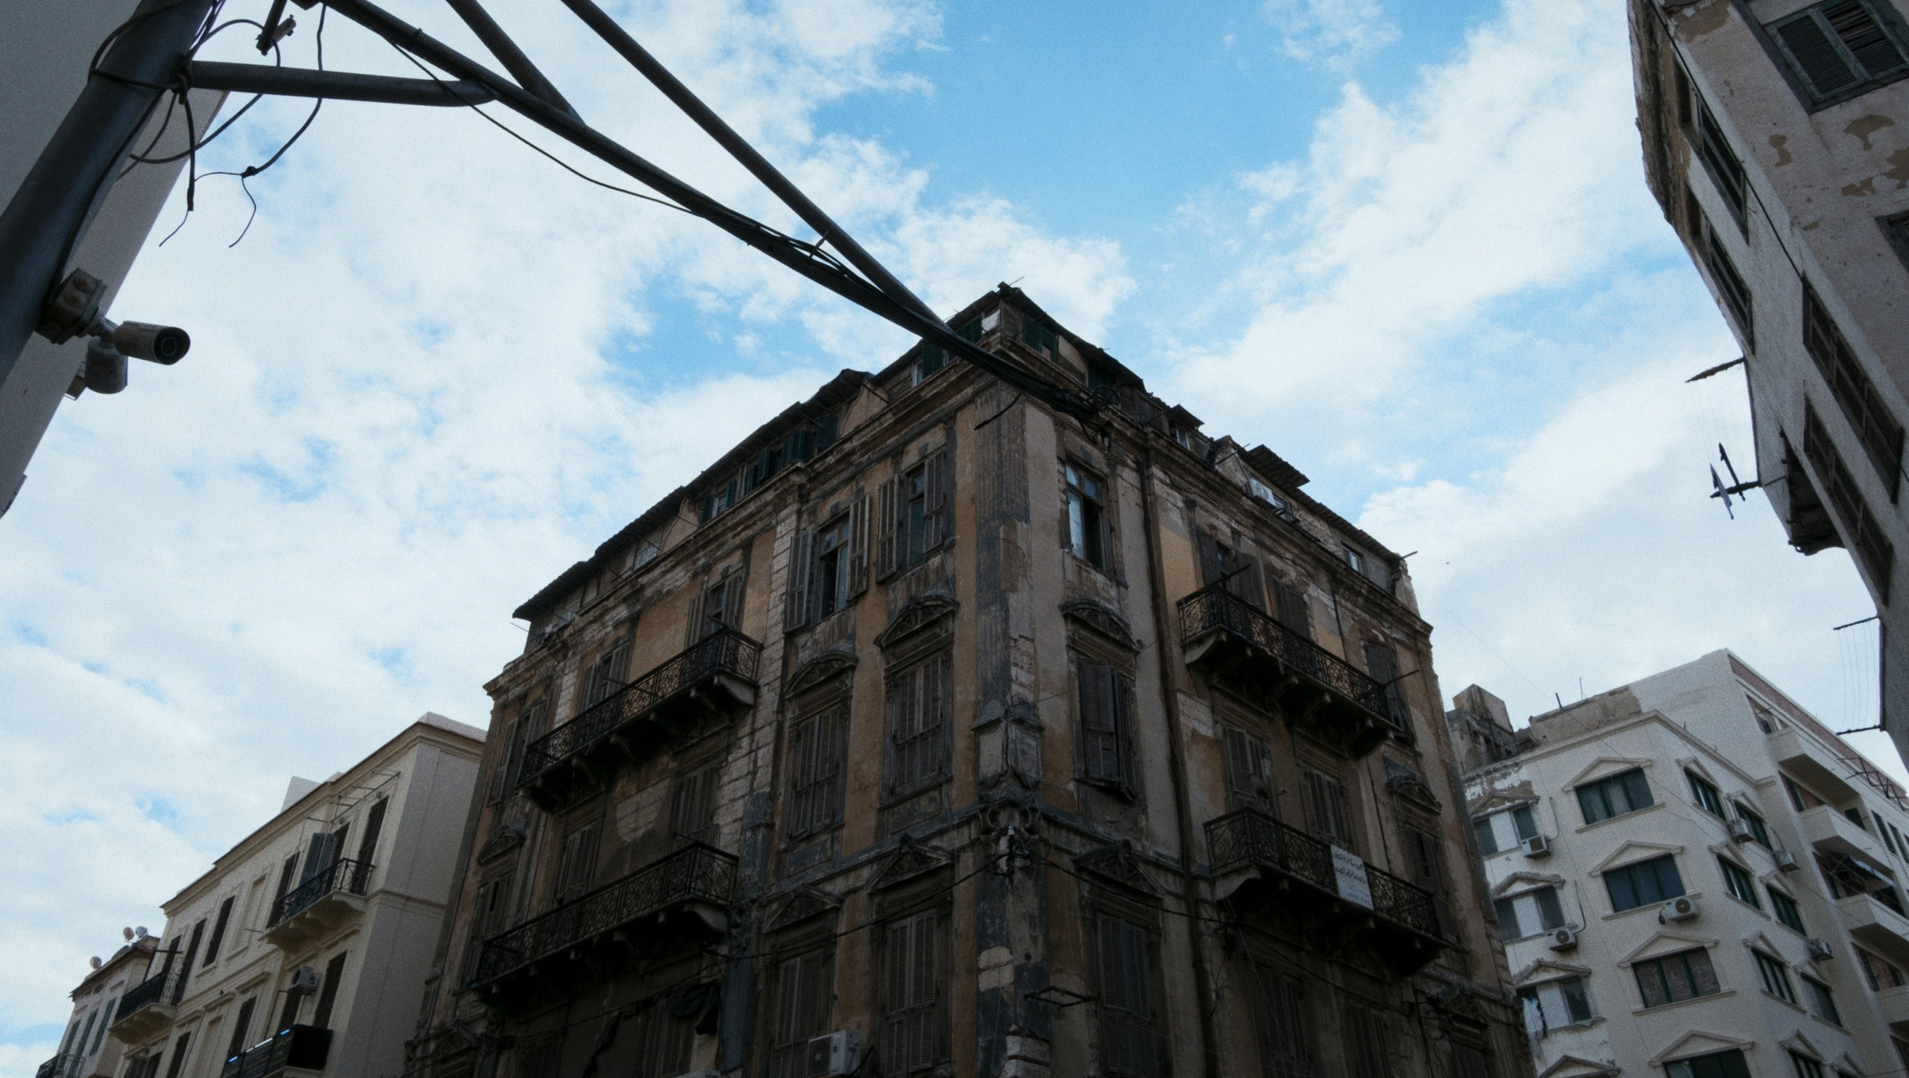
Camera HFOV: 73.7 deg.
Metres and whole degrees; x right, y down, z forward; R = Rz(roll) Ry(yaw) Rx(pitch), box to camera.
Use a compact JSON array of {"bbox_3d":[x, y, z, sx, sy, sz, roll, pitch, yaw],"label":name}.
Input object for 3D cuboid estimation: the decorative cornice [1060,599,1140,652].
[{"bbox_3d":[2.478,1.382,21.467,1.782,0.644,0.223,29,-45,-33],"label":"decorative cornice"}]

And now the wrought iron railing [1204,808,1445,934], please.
[{"bbox_3d":[6.913,6.400,23.484,6.000,0.878,0.900,29,-45,-33],"label":"wrought iron railing"}]

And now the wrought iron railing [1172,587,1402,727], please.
[{"bbox_3d":[6.820,2.646,25.835,5.831,0.946,0.843,29,-46,-33],"label":"wrought iron railing"}]

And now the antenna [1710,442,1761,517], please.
[{"bbox_3d":[9.820,-0.756,16.121,0.542,1.125,0.200,-18,-40,23],"label":"antenna"}]

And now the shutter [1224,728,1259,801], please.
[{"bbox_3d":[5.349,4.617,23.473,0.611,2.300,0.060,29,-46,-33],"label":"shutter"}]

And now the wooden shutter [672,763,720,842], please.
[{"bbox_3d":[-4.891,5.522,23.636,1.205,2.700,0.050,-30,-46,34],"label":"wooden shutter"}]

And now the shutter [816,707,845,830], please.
[{"bbox_3d":[-2.233,4.061,22.374,0.628,2.322,0.060,-30,-46,34],"label":"shutter"}]

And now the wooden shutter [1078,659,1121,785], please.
[{"bbox_3d":[2.449,3.041,21.400,0.618,2.242,0.050,14,-39,-18],"label":"wooden shutter"}]

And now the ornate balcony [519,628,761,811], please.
[{"bbox_3d":[-7.042,4.004,28.015,7.628,0.984,0.962,-30,-46,35],"label":"ornate balcony"}]

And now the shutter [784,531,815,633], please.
[{"bbox_3d":[-3.184,0.796,26.274,0.522,2.375,0.050,-21,-41,26],"label":"shutter"}]

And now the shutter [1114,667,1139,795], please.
[{"bbox_3d":[2.947,3.293,21.788,0.050,2.185,0.618,-17,-40,22],"label":"shutter"}]

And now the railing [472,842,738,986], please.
[{"bbox_3d":[-7.112,7.736,25.371,7.746,0.921,0.918,-30,-46,35],"label":"railing"}]

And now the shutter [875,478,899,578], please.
[{"bbox_3d":[-1.249,-0.208,24.215,0.550,2.365,0.060,-30,-46,34],"label":"shutter"}]

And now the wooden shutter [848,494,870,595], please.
[{"bbox_3d":[-1.780,0.142,23.520,0.536,2.236,0.050,-30,-46,34],"label":"wooden shutter"}]

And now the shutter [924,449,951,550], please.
[{"bbox_3d":[-0.356,-0.685,22.580,0.503,2.120,0.050,-30,-46,34],"label":"shutter"}]

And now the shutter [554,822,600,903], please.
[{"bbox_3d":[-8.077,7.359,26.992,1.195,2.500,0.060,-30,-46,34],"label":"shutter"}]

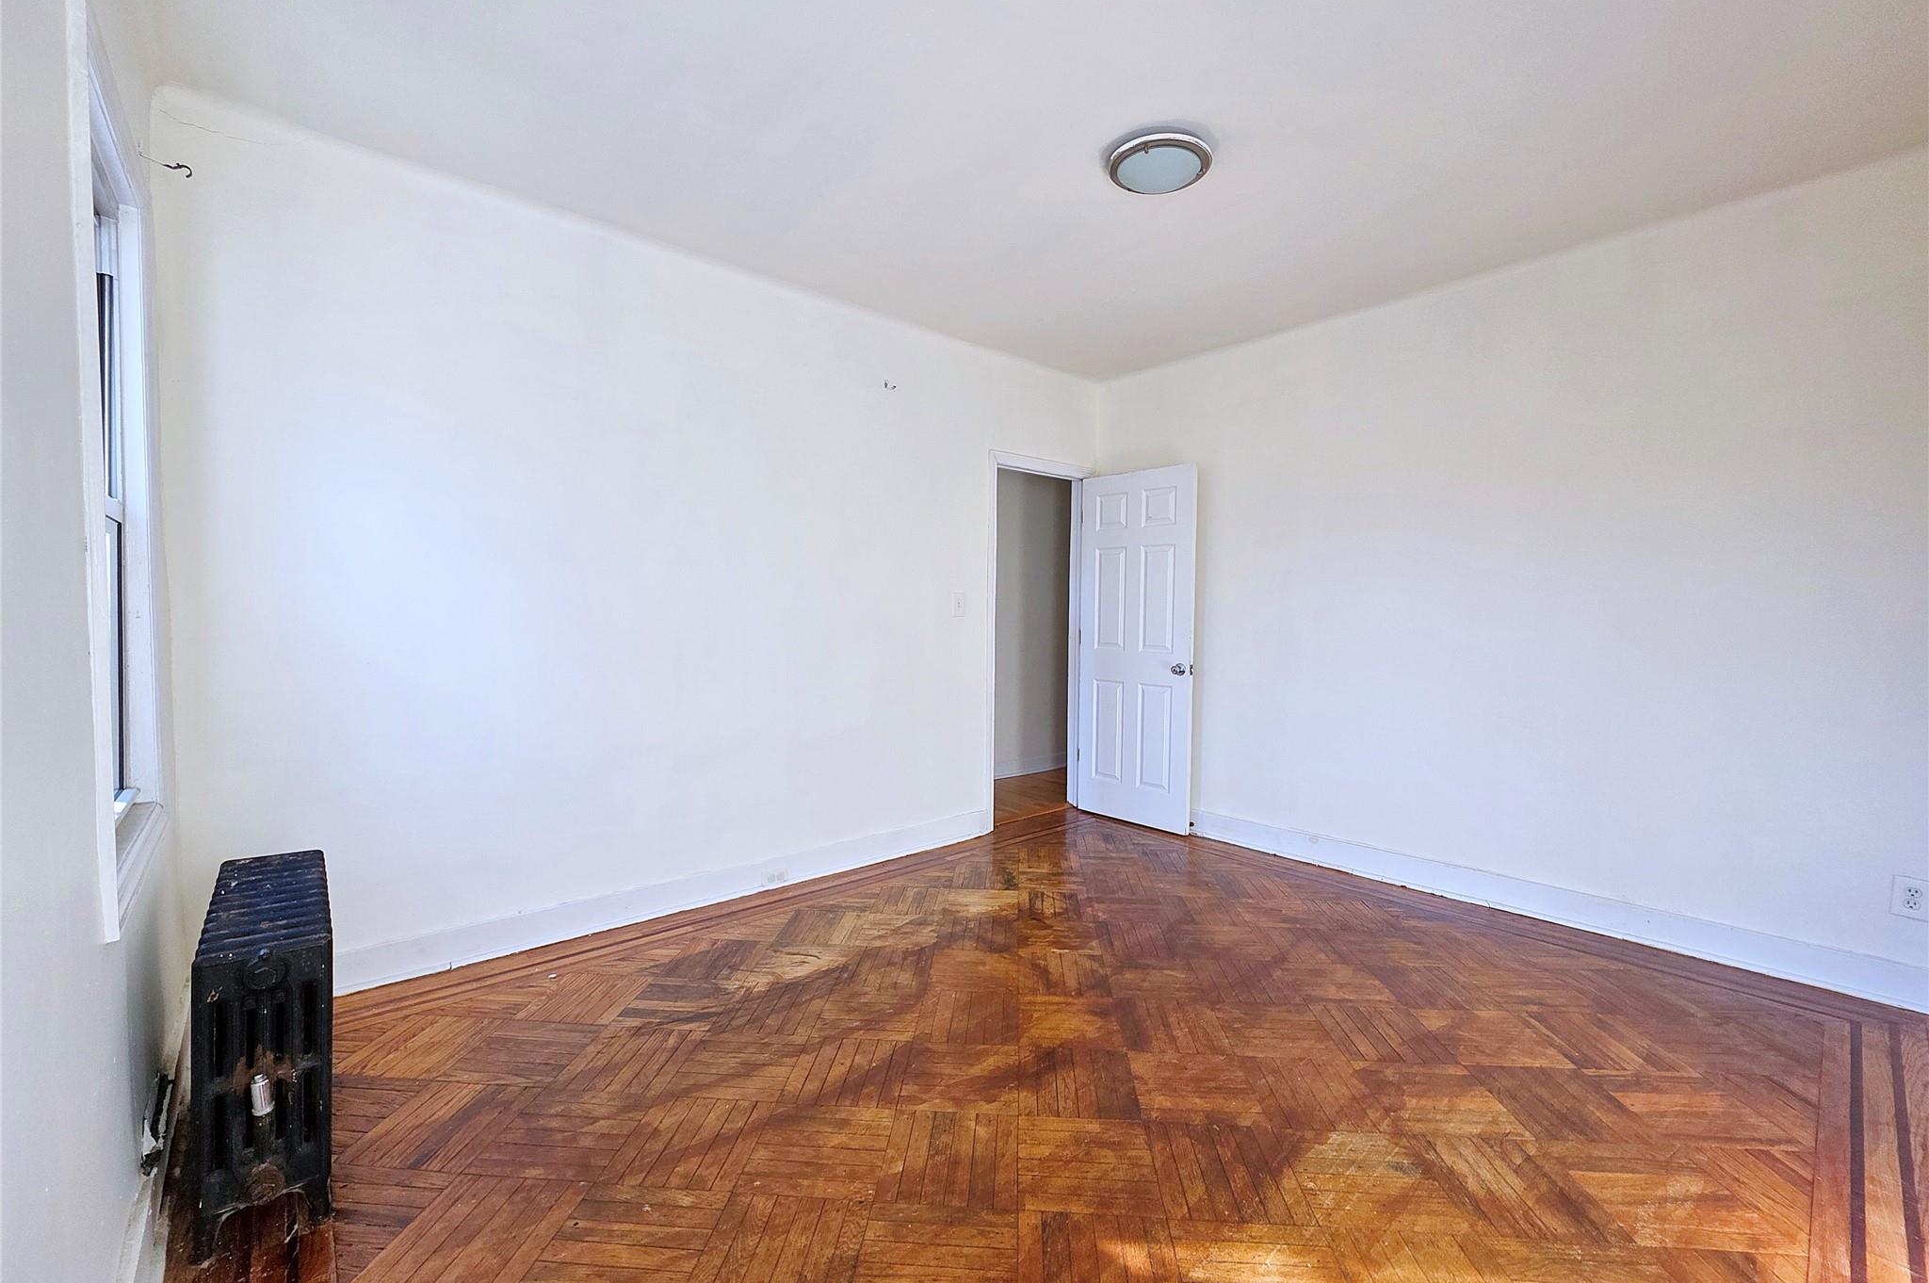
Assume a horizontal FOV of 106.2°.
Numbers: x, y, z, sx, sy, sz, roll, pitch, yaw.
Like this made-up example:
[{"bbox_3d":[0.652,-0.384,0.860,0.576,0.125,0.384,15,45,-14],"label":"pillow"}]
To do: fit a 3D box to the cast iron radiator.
[{"bbox_3d":[-1.601,0.871,1.677,0.194,0.581,0.719,-2,3,-42],"label":"cast iron radiator"}]

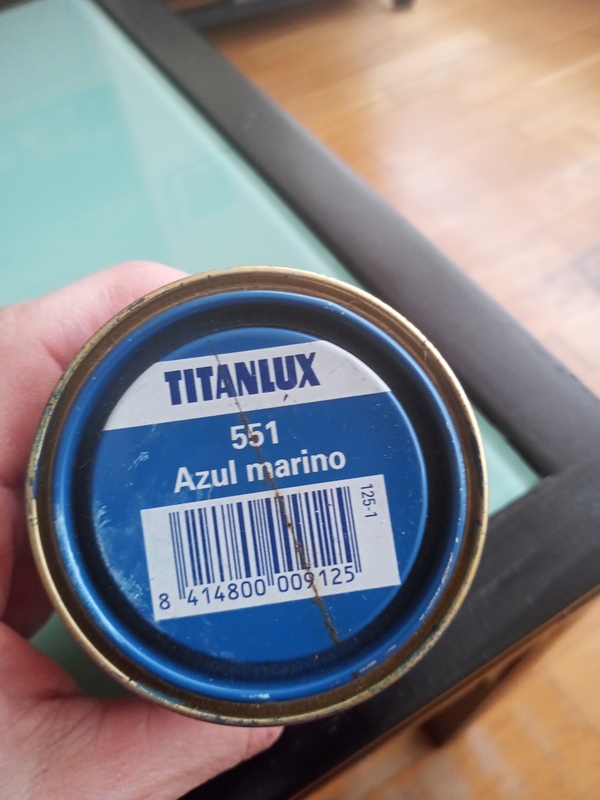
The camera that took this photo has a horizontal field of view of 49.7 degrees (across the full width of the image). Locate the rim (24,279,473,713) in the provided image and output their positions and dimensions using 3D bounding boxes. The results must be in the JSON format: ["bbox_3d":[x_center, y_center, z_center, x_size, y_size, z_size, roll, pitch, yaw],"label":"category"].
[{"bbox_3d":[-0.005,0.013,0.088,0.062,0.005,0.062,0,89,-1],"label":"rim"}]

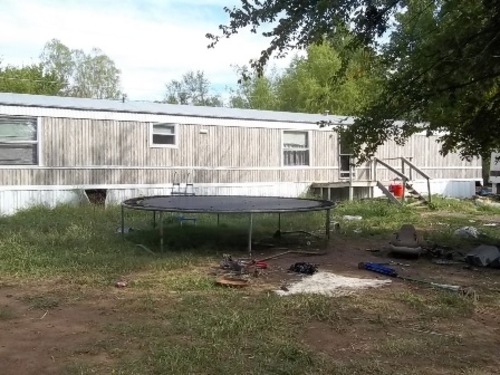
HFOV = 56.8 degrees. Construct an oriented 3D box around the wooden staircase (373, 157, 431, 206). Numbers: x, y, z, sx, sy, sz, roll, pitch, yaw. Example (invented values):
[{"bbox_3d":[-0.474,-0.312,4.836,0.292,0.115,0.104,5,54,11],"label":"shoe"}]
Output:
[{"bbox_3d":[5.660,-0.209,17.250,1.400,1.850,1.500,-1,3,-28],"label":"wooden staircase"}]

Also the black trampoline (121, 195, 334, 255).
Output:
[{"bbox_3d":[-0.404,0.656,9.500,4.270,0.790,4.270,0,2,0],"label":"black trampoline"}]

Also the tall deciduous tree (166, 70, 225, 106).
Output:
[{"bbox_3d":[-5.500,-5.920,45.000,5.700,11.000,5.500,0,2,0],"label":"tall deciduous tree"}]

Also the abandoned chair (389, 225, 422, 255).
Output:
[{"bbox_3d":[2.640,0.871,7.750,0.550,0.480,0.620,1,3,21],"label":"abandoned chair"}]

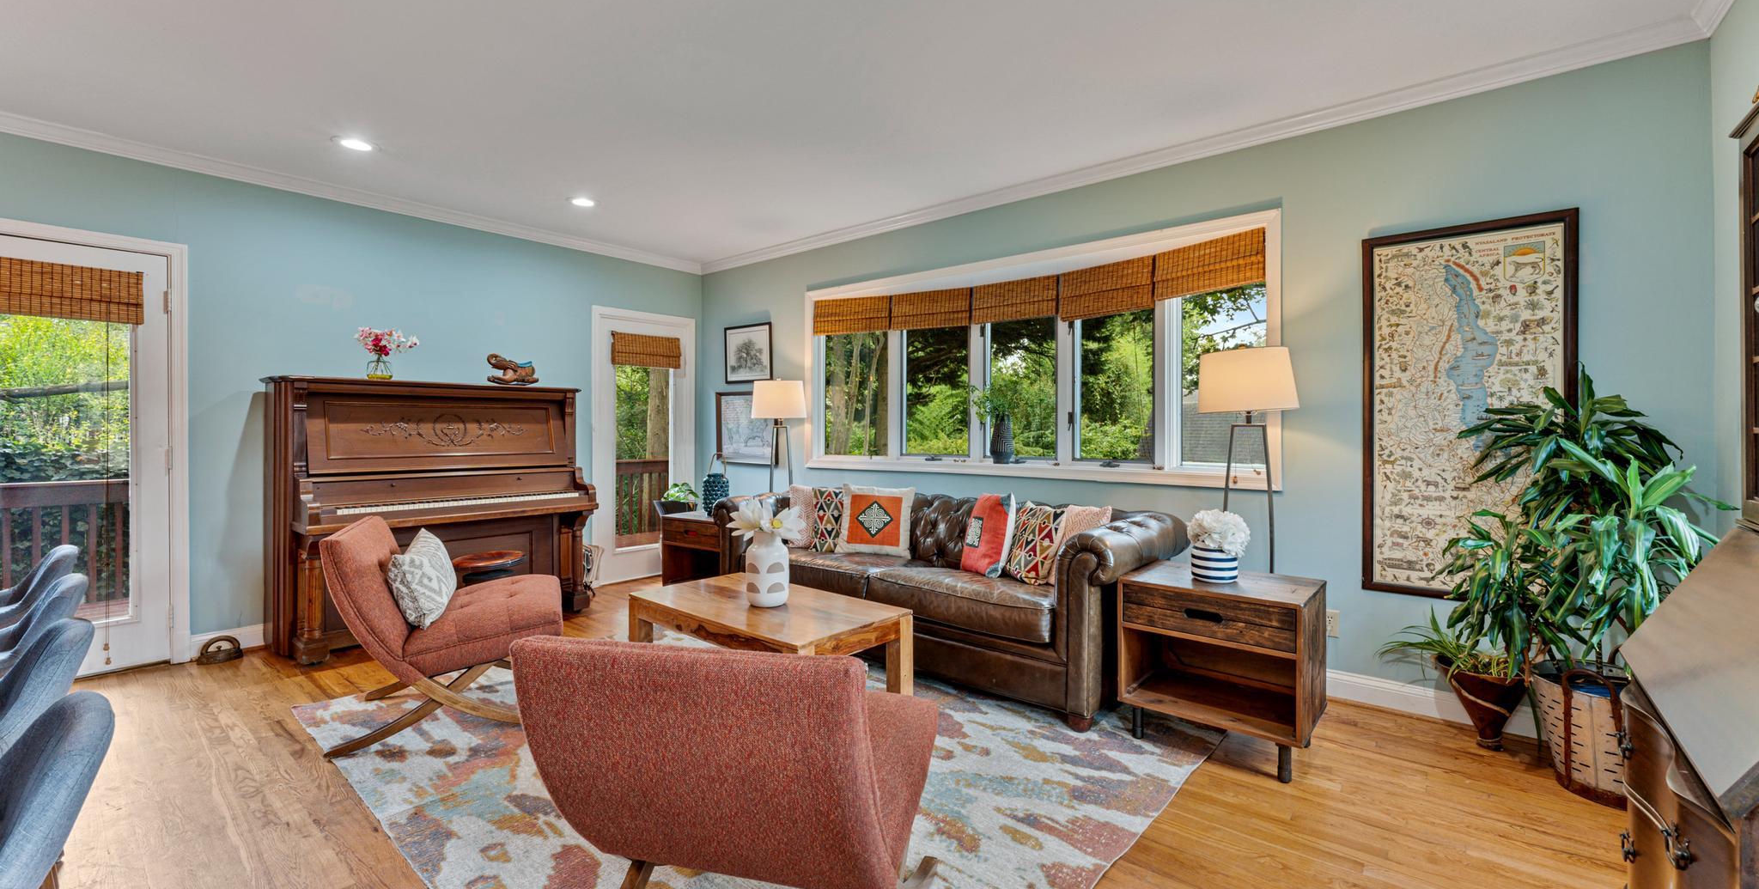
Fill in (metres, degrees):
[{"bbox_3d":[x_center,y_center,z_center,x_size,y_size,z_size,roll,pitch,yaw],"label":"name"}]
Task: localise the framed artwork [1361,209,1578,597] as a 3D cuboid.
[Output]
[{"bbox_3d":[2.258,-0.115,2.657,0.627,1.460,0.032,1,1,39],"label":"framed artwork"}]

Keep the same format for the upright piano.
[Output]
[{"bbox_3d":[-2.505,0.361,3.995,0.693,1.429,1.569,1,1,39],"label":"upright piano"}]

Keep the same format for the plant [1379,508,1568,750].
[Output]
[{"bbox_3d":[2.125,0.678,2.474,0.500,0.870,0.420,1,2,40],"label":"plant"}]

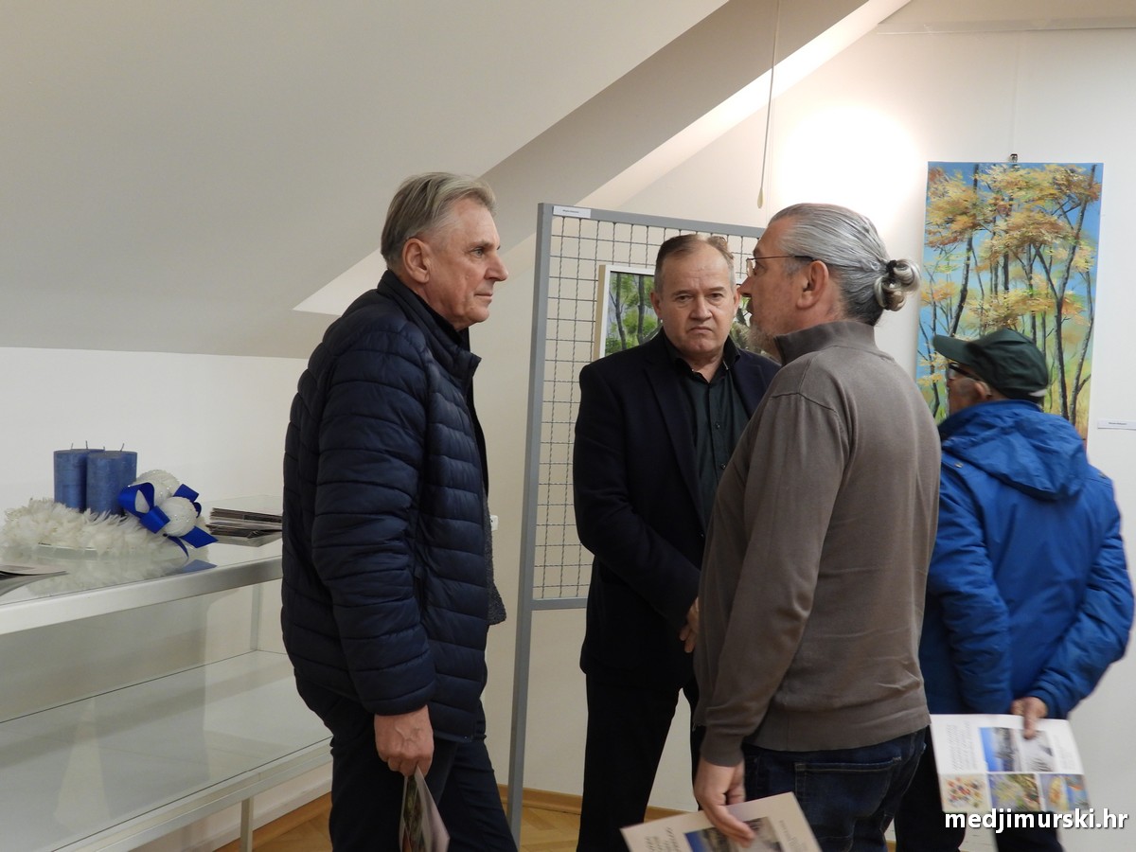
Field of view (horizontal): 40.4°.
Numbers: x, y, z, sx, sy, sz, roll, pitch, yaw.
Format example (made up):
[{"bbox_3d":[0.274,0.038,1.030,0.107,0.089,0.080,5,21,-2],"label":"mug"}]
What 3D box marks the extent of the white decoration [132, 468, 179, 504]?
[{"bbox_3d":[-0.816,0.125,3.060,0.086,0.080,0.084,2,2,-14],"label":"white decoration"}]

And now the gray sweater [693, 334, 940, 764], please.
[{"bbox_3d":[0.395,0.169,2.430,0.360,0.660,0.510,4,2,28],"label":"gray sweater"}]

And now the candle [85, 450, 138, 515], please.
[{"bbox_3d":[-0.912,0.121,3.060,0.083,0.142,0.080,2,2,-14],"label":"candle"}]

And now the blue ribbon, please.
[{"bbox_3d":[-0.778,0.178,3.000,0.190,0.138,0.120,2,2,-18],"label":"blue ribbon"}]

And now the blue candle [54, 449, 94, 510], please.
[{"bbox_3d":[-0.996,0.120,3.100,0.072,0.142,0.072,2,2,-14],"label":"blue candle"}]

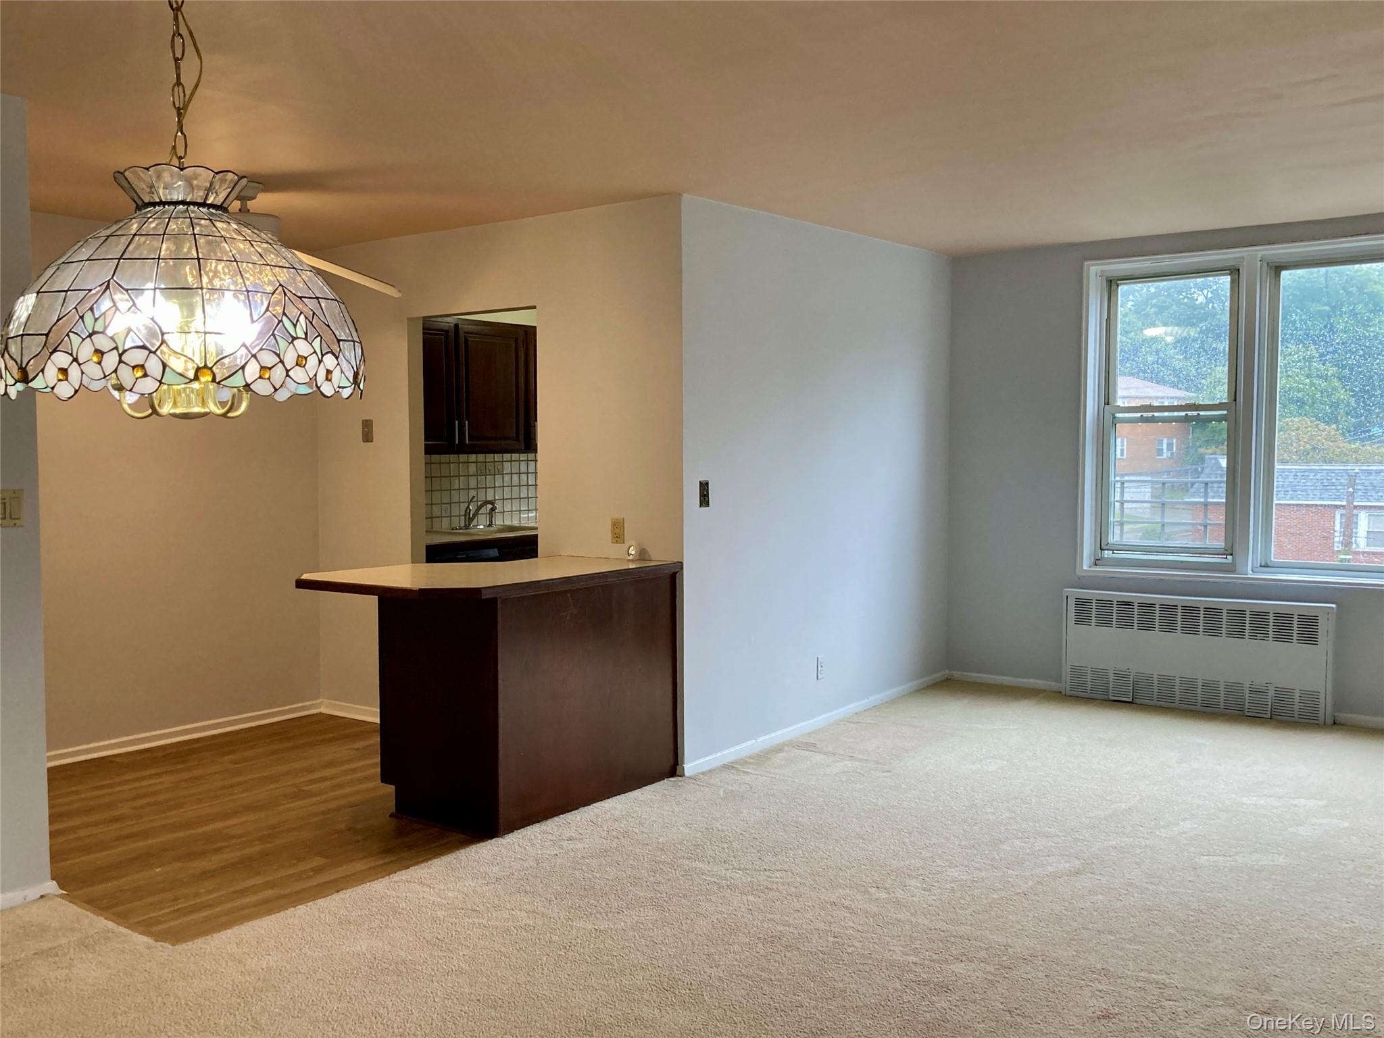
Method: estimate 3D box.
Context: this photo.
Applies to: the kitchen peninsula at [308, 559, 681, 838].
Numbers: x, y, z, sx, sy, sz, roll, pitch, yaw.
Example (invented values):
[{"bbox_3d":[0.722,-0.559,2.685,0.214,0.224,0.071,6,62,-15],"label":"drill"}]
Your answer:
[{"bbox_3d":[-0.805,0.656,4.527,0.923,0.901,1.319,2,3,37],"label":"kitchen peninsula"}]

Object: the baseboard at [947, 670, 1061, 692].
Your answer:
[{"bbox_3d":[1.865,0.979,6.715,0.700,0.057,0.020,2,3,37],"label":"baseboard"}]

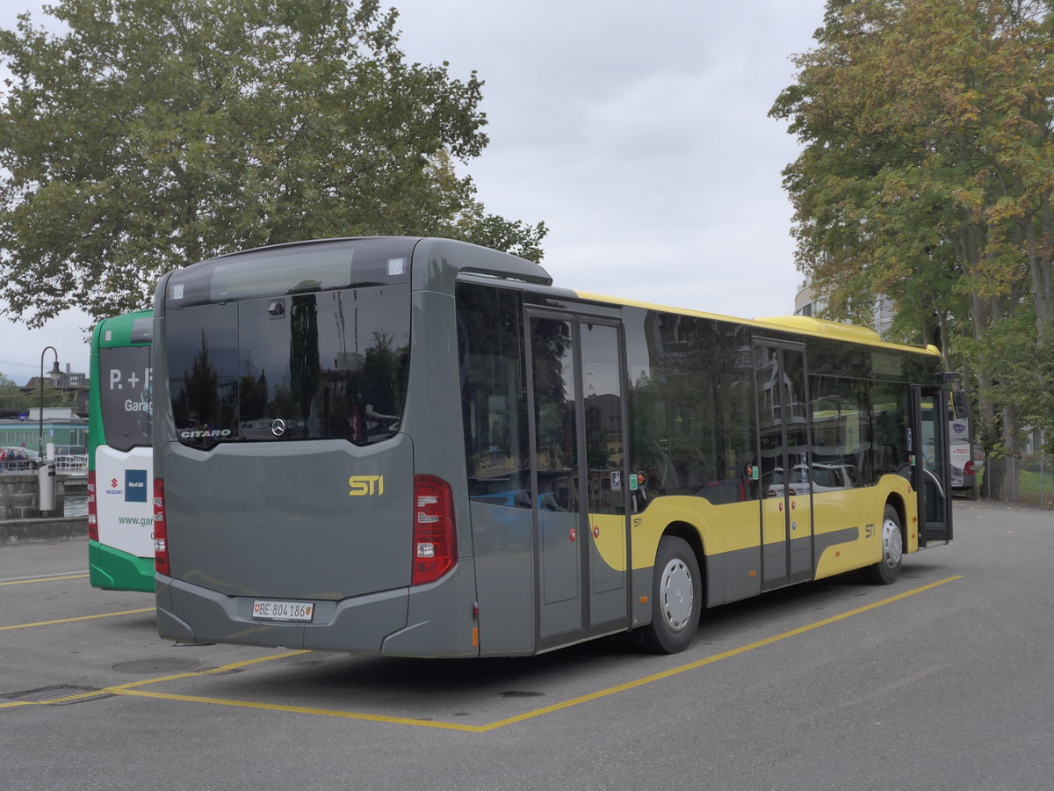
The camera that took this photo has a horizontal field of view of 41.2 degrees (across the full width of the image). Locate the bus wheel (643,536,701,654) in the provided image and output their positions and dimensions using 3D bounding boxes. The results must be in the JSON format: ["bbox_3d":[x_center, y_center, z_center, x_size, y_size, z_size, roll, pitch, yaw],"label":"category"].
[{"bbox_3d":[1.093,1.627,11.428,0.320,0.950,0.955,-3,-3,31],"label":"bus wheel"}]

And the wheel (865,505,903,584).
[{"bbox_3d":[4.169,1.745,16.462,0.300,0.945,0.950,-3,-3,31],"label":"wheel"}]

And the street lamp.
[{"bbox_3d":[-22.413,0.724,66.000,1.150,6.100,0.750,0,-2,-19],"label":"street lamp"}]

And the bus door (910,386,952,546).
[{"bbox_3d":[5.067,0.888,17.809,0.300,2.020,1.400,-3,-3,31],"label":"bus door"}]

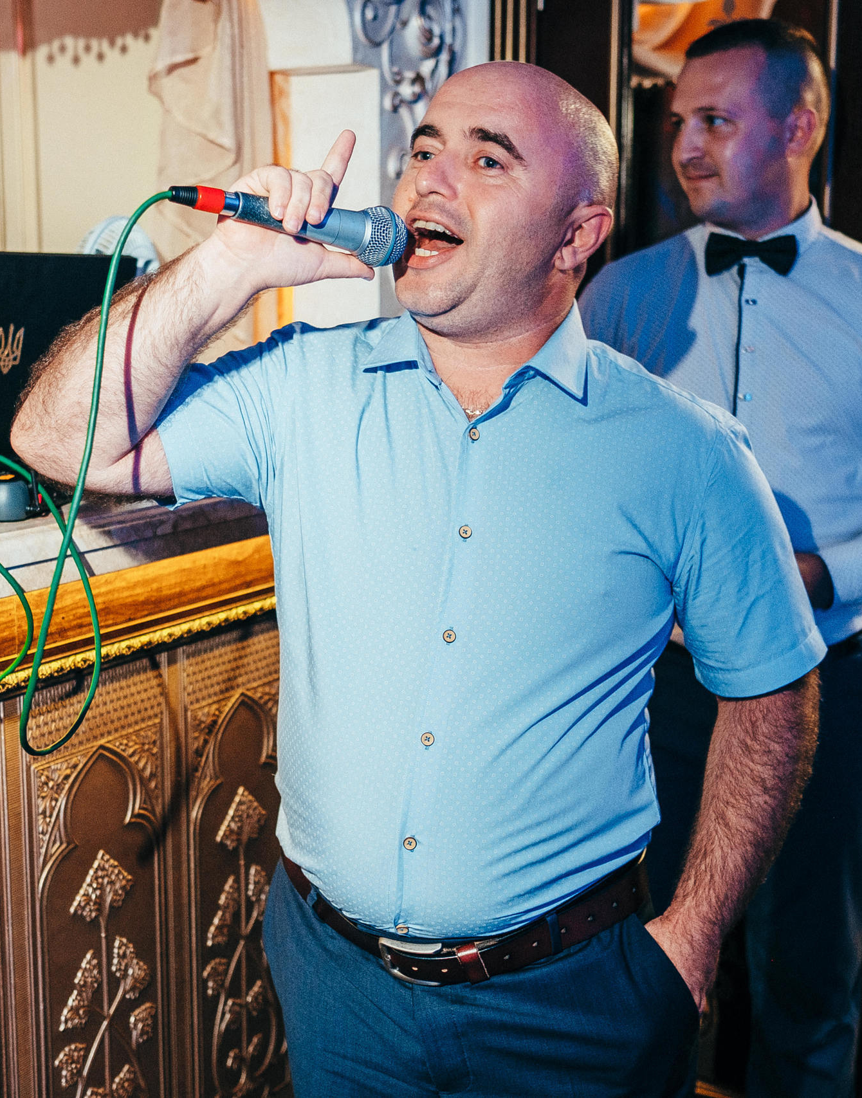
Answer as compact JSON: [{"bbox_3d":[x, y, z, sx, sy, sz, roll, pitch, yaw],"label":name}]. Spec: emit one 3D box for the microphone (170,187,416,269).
[{"bbox_3d":[-0.114,-0.272,1.315,0.212,0.051,0.051,7,12,-30],"label":"microphone"}]

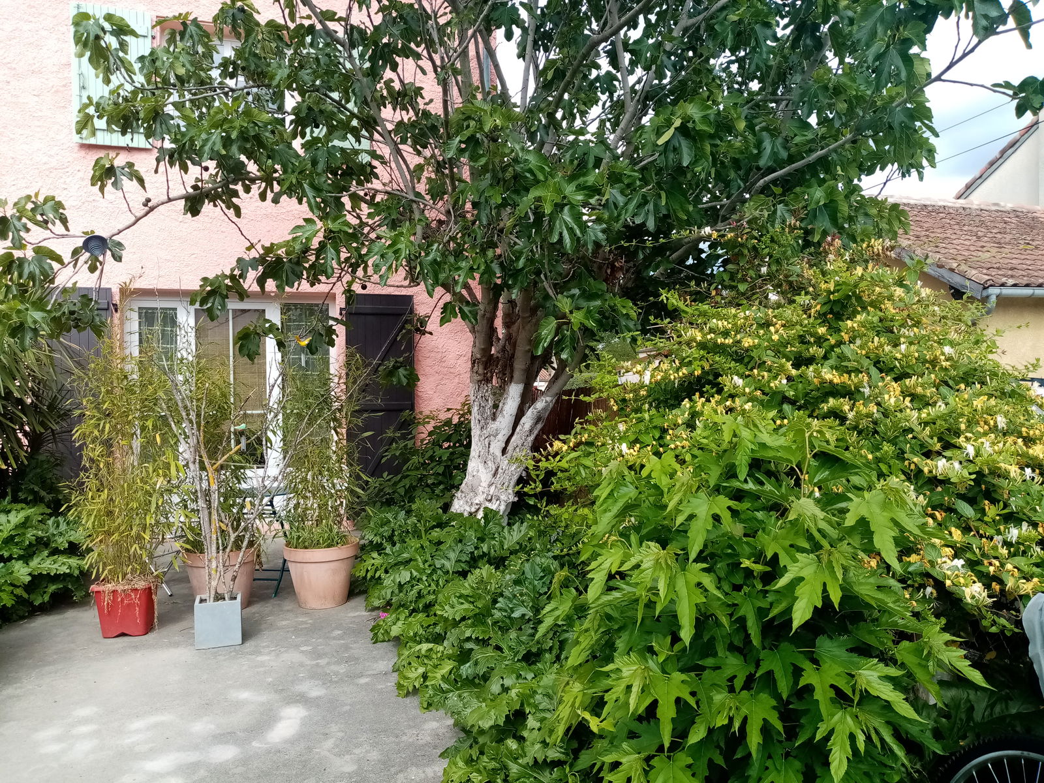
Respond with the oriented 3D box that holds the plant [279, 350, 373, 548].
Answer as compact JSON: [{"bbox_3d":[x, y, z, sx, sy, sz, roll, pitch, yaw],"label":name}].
[{"bbox_3d":[-1.346,0.381,5.360,0.560,1.320,0.540,-1,2,-19],"label":"plant"}]

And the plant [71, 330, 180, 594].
[{"bbox_3d":[-2.444,0.415,4.860,0.610,1.490,0.540,-1,2,-19],"label":"plant"}]

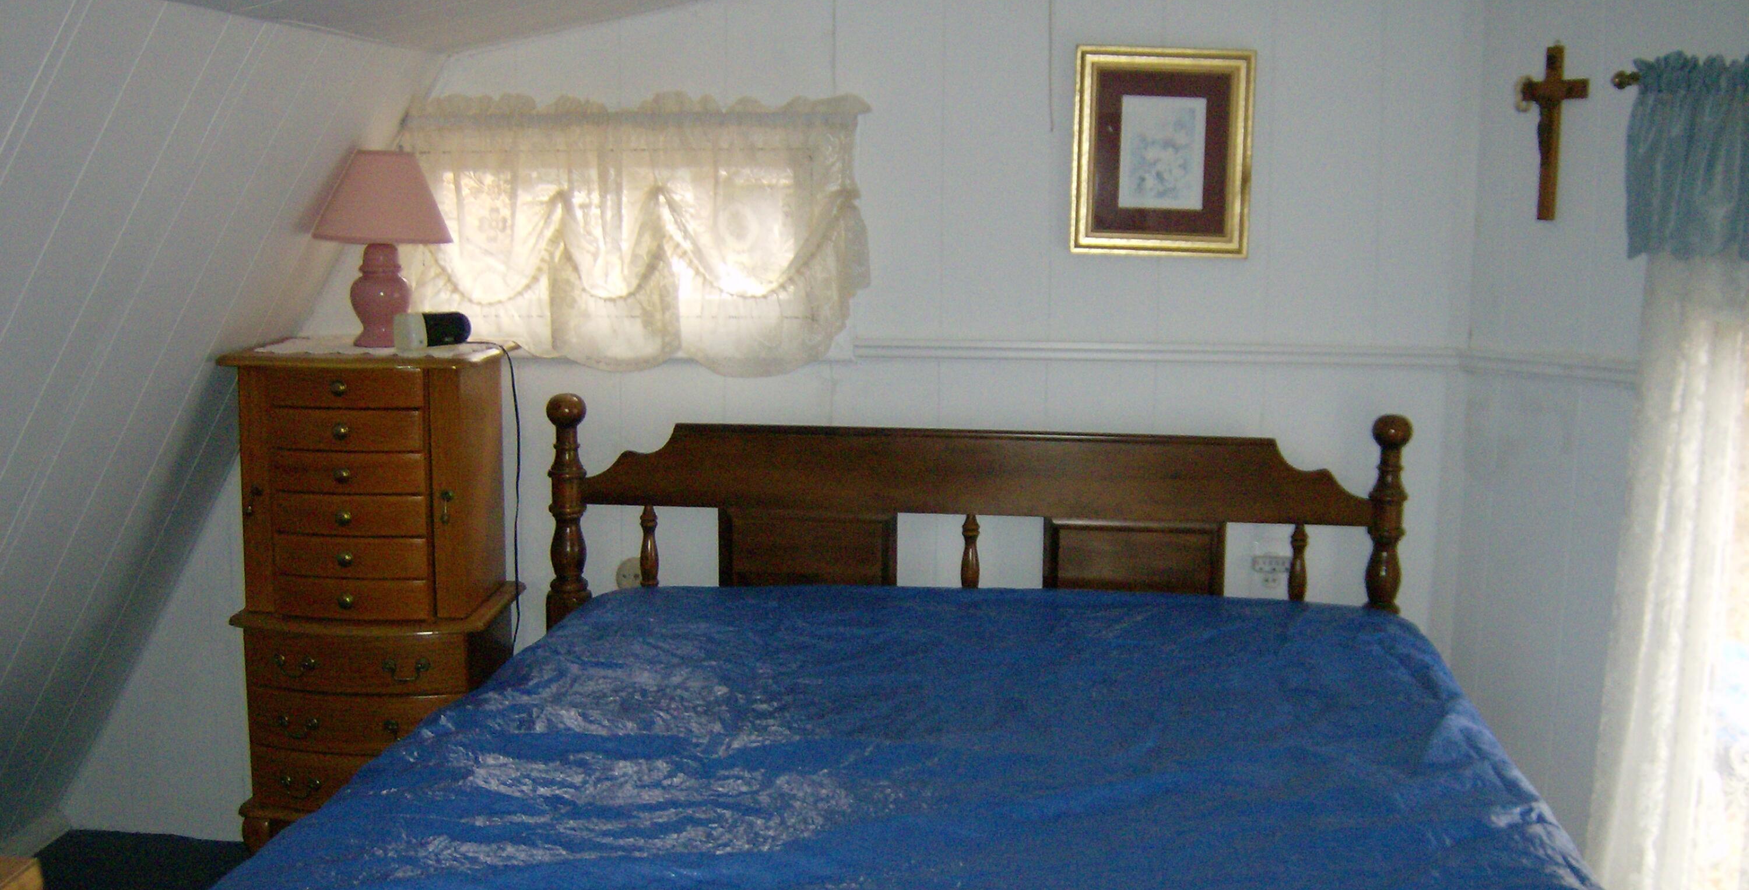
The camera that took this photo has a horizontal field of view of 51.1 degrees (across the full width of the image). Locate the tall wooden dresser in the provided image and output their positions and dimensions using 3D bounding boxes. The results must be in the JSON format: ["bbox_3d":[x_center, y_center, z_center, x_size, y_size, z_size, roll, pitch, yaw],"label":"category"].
[{"bbox_3d":[-0.936,0.326,3.418,0.475,1.022,0.370,1,7,5],"label":"tall wooden dresser"}]

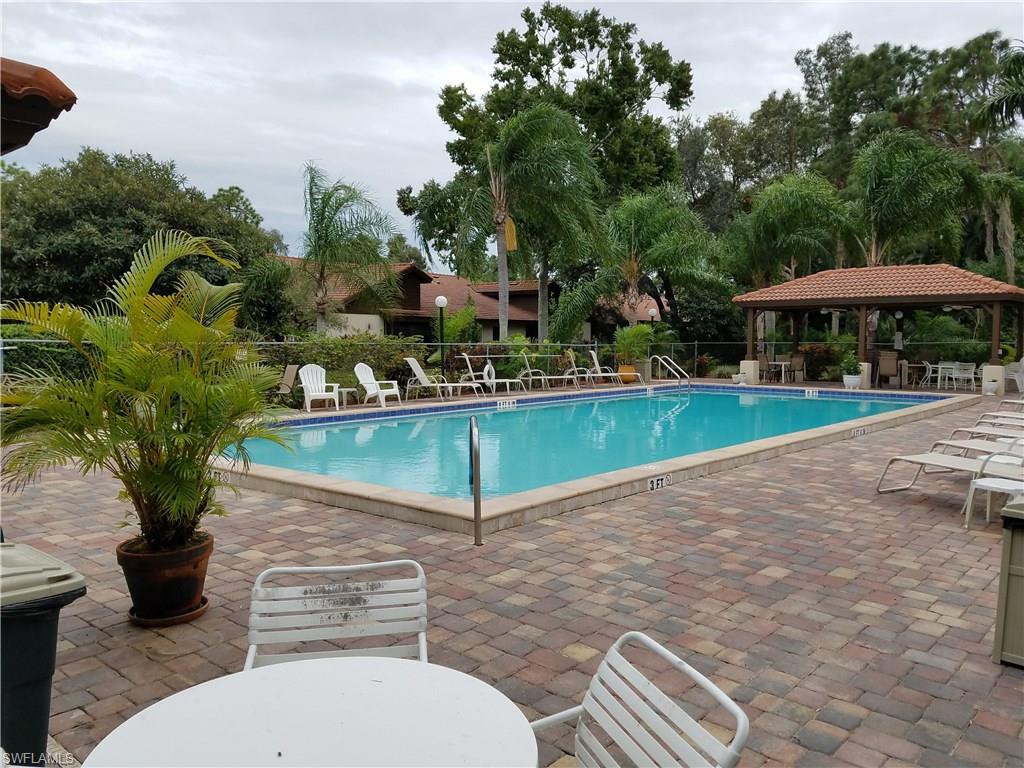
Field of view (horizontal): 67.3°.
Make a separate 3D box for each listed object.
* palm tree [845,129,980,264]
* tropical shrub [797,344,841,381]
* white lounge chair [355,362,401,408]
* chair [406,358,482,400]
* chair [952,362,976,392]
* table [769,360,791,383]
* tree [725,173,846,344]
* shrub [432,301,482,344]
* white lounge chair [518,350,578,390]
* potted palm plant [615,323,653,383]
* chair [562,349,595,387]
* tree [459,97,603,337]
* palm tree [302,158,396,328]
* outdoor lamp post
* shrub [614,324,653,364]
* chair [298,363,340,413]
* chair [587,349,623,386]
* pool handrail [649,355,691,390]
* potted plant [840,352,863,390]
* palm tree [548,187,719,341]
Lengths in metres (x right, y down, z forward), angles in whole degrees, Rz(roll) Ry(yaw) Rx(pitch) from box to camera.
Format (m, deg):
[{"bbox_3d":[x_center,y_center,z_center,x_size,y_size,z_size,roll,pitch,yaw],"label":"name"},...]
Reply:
[{"bbox_3d":[14.730,-4.812,28.500,4.500,9.100,4.500,0,3,0],"label":"palm tree"},{"bbox_3d":[10.663,-0.829,26.569,1.500,1.330,1.200,0,3,22],"label":"tropical shrub"},{"bbox_3d":[-2.873,0.021,16.550,0.800,0.930,0.740,3,5,42],"label":"white lounge chair"},{"bbox_3d":[-1.533,-0.107,17.787,1.820,0.970,0.670,0,3,16],"label":"chair"},{"bbox_3d":[12.297,-0.207,20.900,0.570,0.810,0.620,1,3,18],"label":"chair"},{"bbox_3d":[8.692,-0.413,24.984,0.860,0.690,0.860,0,3,19],"label":"table"},{"bbox_3d":[10.275,-4.128,29.000,4.400,7.700,4.400,0,3,0],"label":"tree"},{"bbox_3d":[-1.630,-1.194,23.000,1.450,2.550,1.400,0,3,0],"label":"shrub"},{"bbox_3d":[1.048,-0.332,21.500,1.750,1.040,0.660,-1,3,-10],"label":"white lounge chair"},{"bbox_3d":[4.063,-1.056,25.953,1.300,1.980,1.250,0,3,9],"label":"potted palm plant"},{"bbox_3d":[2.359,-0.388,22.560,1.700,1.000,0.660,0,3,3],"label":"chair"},{"bbox_3d":[0.550,-4.690,26.081,4.800,9.300,4.500,-1,3,1],"label":"tree"},{"bbox_3d":[-4.677,-3.081,22.000,2.800,6.500,2.800,0,3,0],"label":"palm tree"},{"bbox_3d":[-1.787,-0.960,19.500,0.310,2.540,0.310,0,3,0],"label":"outdoor lamp post"},{"bbox_3d":[3.966,-1.269,24.900,1.280,1.350,1.200,0,3,0],"label":"shrub"},{"bbox_3d":[-3.845,0.057,15.363,0.710,0.920,0.760,-2,3,-34],"label":"chair"},{"bbox_3d":[3.177,-0.441,23.511,1.700,1.000,0.660,0,3,16],"label":"chair"},{"bbox_3d":[4.935,-0.333,24.100,1.050,1.080,0.560,3,5,42],"label":"pool handrail"},{"bbox_3d":[9.053,-0.361,20.497,0.580,1.000,0.580,1,3,24],"label":"potted plant"},{"bbox_3d":[4.423,-3.662,27.835,5.800,7.000,5.100,0,3,9],"label":"palm tree"}]

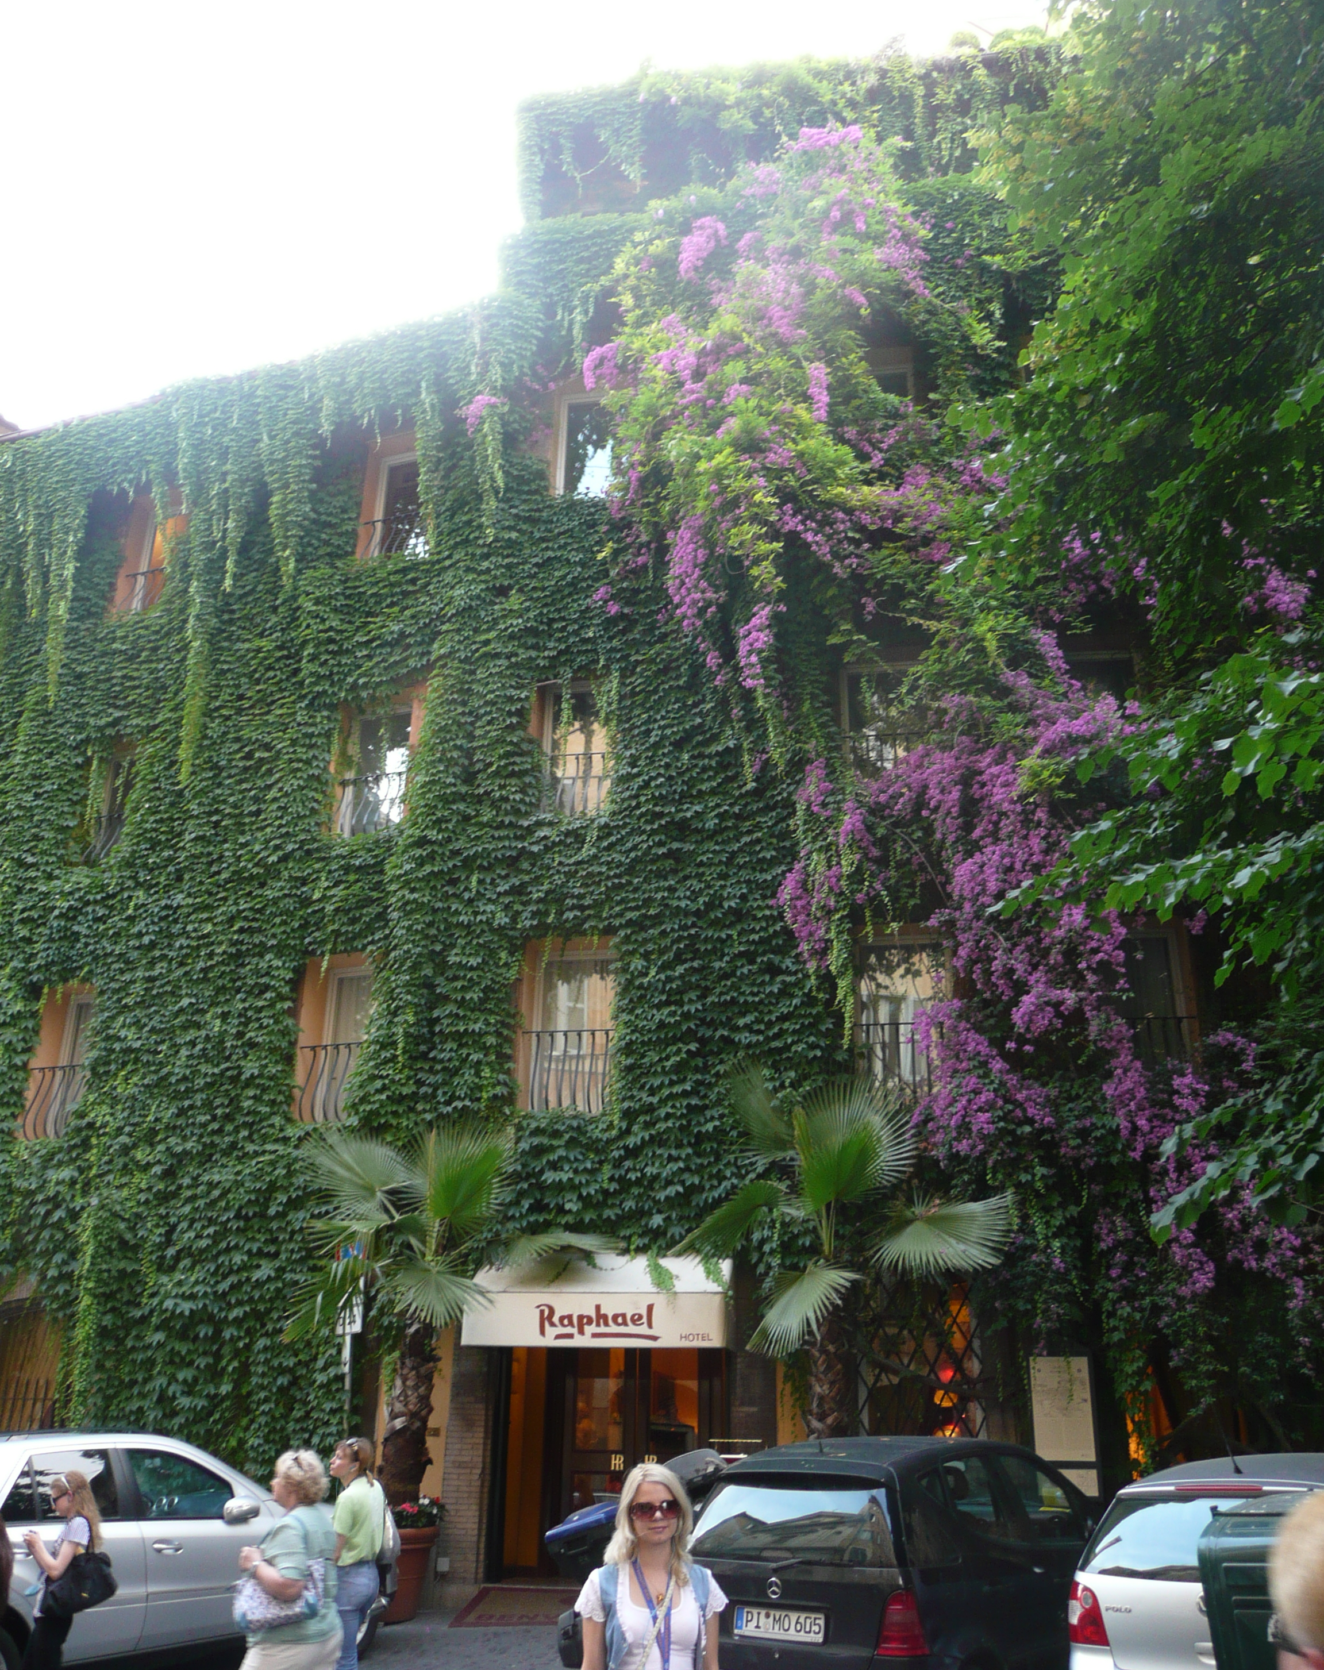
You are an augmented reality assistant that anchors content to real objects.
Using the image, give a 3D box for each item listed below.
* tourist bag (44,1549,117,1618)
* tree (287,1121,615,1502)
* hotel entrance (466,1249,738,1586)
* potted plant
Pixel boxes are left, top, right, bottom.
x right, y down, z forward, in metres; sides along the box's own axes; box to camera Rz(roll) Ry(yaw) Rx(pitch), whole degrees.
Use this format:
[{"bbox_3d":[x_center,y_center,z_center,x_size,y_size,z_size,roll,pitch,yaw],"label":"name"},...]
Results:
[{"bbox_3d":[-2.938,3.772,7.200,0.340,0.290,0.180,6,-23,-12],"label":"tourist bag"},{"bbox_3d":[-1.972,4.416,13.460,2.950,3.400,2.400,-3,-22,8],"label":"tree"},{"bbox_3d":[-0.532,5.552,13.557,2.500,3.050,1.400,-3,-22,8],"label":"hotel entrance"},{"bbox_3d":[-2.344,6.564,12.958,0.650,1.021,0.650,4,-23,-8],"label":"potted plant"}]

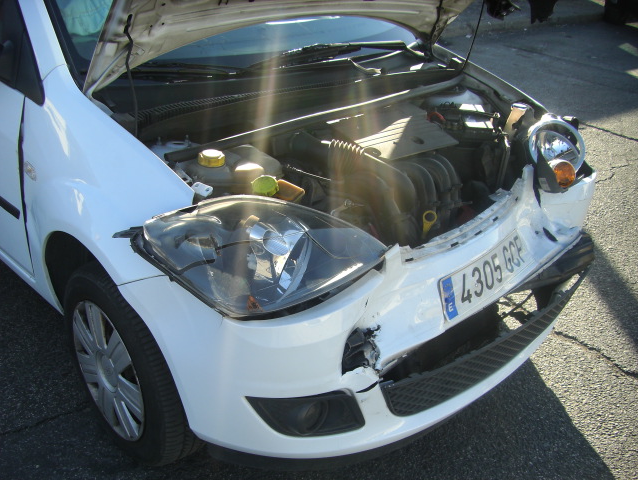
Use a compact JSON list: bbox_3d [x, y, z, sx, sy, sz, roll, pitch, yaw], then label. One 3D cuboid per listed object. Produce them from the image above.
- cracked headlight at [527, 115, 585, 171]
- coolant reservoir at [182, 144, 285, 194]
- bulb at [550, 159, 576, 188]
[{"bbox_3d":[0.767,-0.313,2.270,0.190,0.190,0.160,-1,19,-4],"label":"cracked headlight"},{"bbox_3d":[-0.205,-0.151,1.767,0.220,0.170,0.160,-21,34,-39],"label":"coolant reservoir"},{"bbox_3d":[0.769,-0.210,2.220,0.078,0.082,0.070,-1,19,-4],"label":"bulb"}]

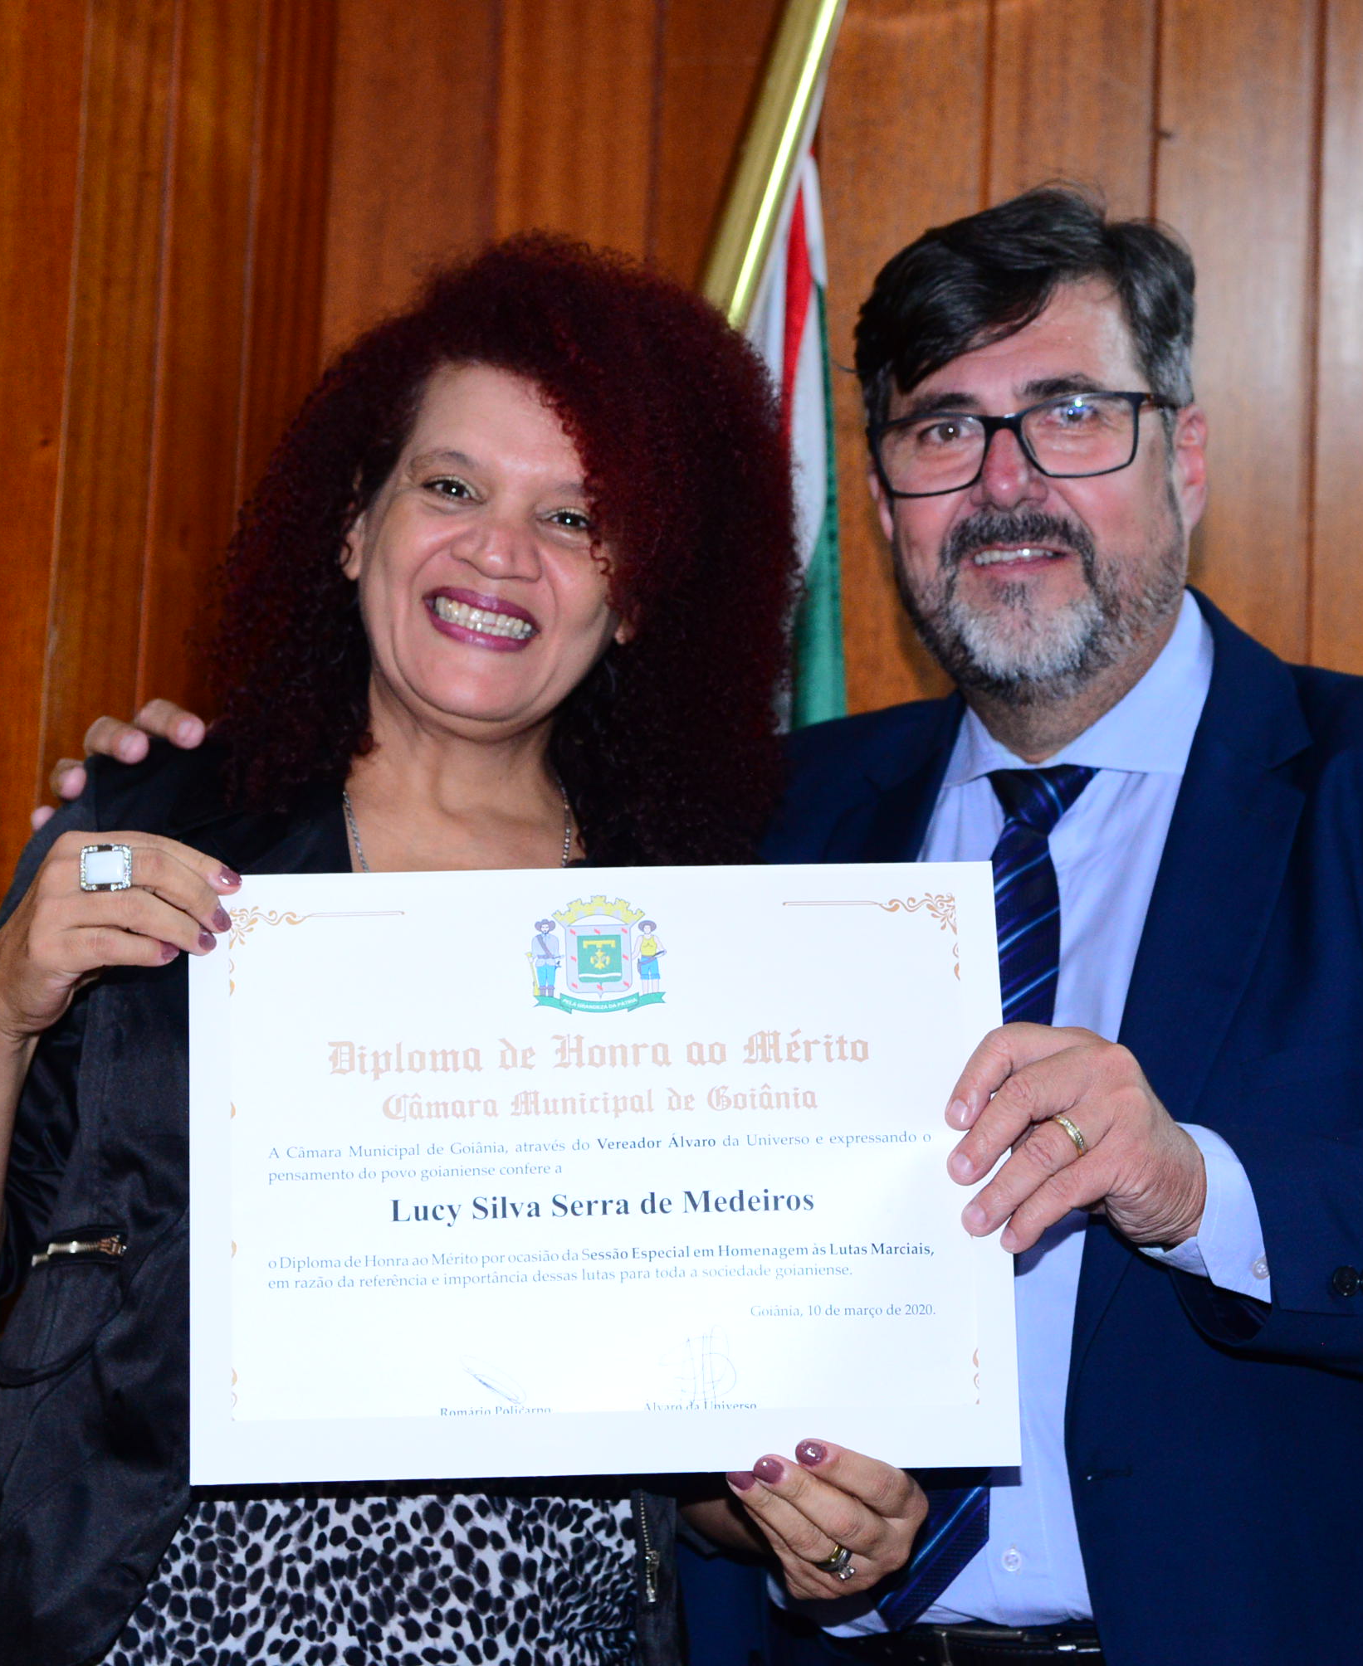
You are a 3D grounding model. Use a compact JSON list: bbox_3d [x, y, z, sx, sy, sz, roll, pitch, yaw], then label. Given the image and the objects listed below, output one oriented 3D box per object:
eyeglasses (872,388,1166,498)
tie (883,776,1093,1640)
[{"bbox_3d":[0.179,-0.193,2.648,0.140,0.045,0.140,-6,0,15],"label":"eyeglasses"},{"bbox_3d":[0.141,0.178,2.560,0.090,0.435,0.070,6,-14,14],"label":"tie"}]

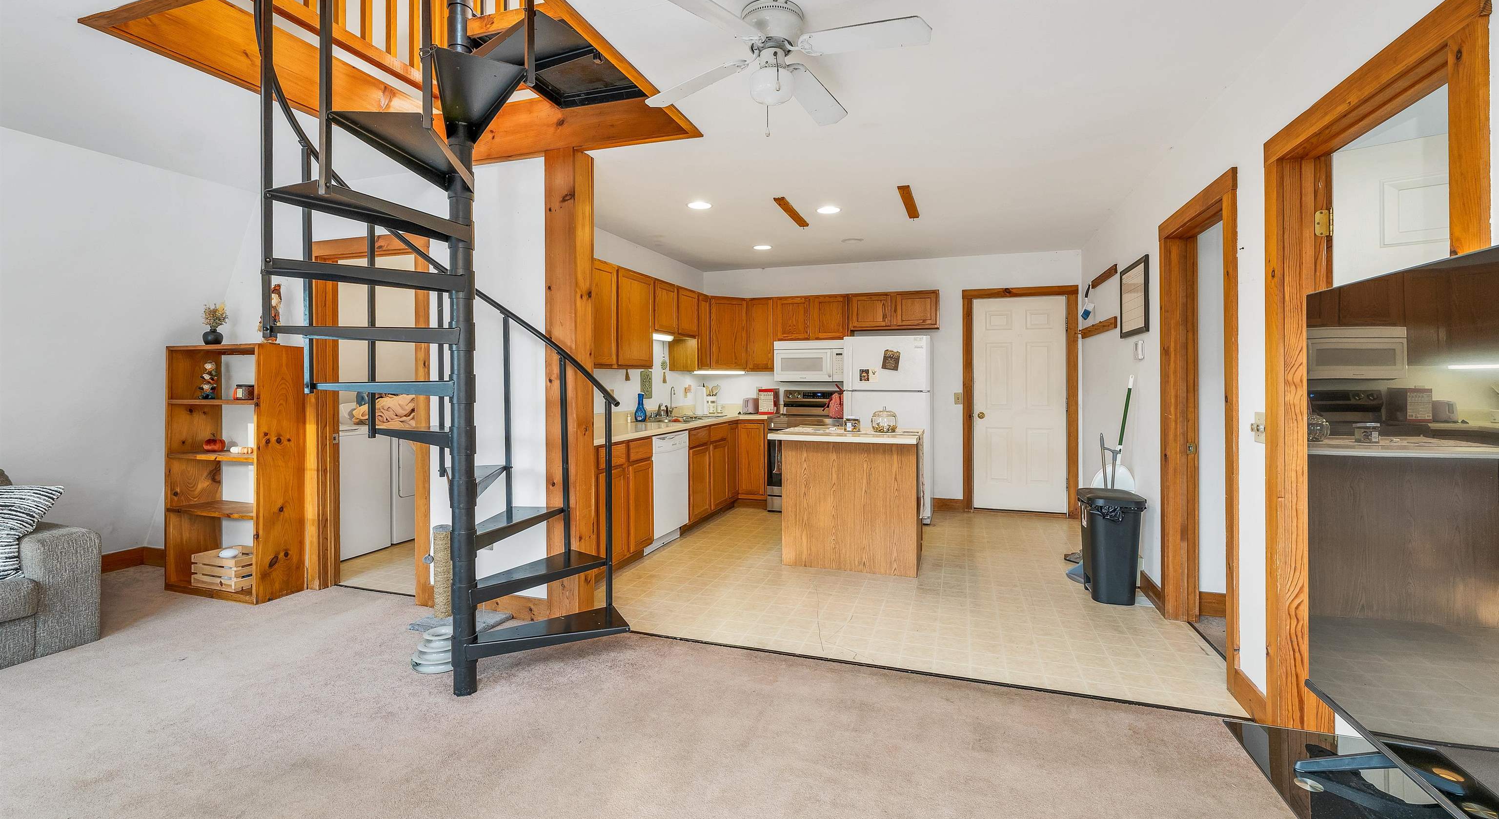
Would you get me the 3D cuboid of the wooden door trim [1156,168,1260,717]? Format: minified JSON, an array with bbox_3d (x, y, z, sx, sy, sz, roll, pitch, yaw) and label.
[{"bbox_3d":[2.155,0.077,2.908,0.146,2.124,1.083,0,1,19],"label":"wooden door trim"}]

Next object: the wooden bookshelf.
[{"bbox_3d":[-3.085,0.360,3.753,0.786,1.463,0.277,1,2,19],"label":"wooden bookshelf"}]

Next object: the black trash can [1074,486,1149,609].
[{"bbox_3d":[2.109,0.791,3.678,0.312,0.625,0.393,0,1,19],"label":"black trash can"}]

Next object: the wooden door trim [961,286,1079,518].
[{"bbox_3d":[2.610,-0.062,6.046,1.023,2.179,0.100,1,2,19],"label":"wooden door trim"}]

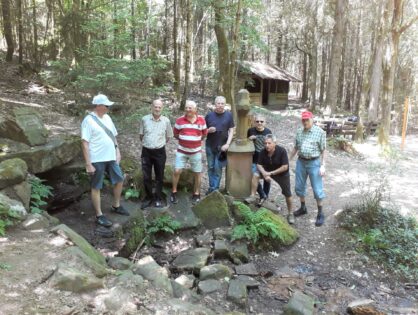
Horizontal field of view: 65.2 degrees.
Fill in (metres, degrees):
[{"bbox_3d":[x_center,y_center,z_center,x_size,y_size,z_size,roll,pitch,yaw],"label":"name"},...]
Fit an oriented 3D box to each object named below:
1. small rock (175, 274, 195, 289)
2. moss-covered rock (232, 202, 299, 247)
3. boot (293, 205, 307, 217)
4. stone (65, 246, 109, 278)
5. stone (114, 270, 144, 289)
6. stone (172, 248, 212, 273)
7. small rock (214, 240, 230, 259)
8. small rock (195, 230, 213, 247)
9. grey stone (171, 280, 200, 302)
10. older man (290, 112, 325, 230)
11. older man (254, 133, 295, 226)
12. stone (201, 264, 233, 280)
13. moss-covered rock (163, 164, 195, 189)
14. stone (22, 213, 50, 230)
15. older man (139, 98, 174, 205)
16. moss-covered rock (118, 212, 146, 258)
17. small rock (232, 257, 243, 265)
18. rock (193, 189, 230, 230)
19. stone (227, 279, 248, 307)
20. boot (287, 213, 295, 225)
[{"bbox_3d":[-0.236,1.202,3.171,0.180,0.100,0.140,1,10,0],"label":"small rock"},{"bbox_3d":[0.817,0.967,4.680,0.880,0.400,0.550,3,8,14],"label":"moss-covered rock"},{"bbox_3d":[1.516,0.885,5.459,0.280,0.140,0.110,-7,13,-32],"label":"boot"},{"bbox_3d":[-1.200,1.010,3.185,0.520,0.150,0.200,9,13,39],"label":"stone"},{"bbox_3d":[-0.833,1.245,3.420,0.270,0.130,0.190,0,11,0],"label":"stone"},{"bbox_3d":[-0.215,1.292,4.122,0.410,0.130,0.340,2,11,12],"label":"stone"},{"bbox_3d":[0.182,1.234,4.396,0.190,0.140,0.220,0,11,0],"label":"small rock"},{"bbox_3d":[-0.074,1.098,4.400,0.250,0.150,0.240,1,8,0],"label":"small rock"},{"bbox_3d":[-0.242,1.321,3.220,0.260,0.140,0.240,1,8,0],"label":"grey stone"},{"bbox_3d":[1.500,0.147,4.977,0.520,1.730,0.400,4,10,16],"label":"older man"},{"bbox_3d":[0.954,0.288,4.900,0.580,1.340,0.600,6,11,26],"label":"older man"},{"bbox_3d":[0.100,1.344,3.857,0.380,0.130,0.200,0,11,0],"label":"stone"},{"bbox_3d":[-0.570,0.361,6.200,0.620,0.420,0.420,1,6,0],"label":"moss-covered rock"},{"bbox_3d":[-2.065,0.765,3.924,0.300,0.140,0.220,-2,10,-18],"label":"stone"},{"bbox_3d":[-0.839,-0.065,5.233,0.520,1.730,0.340,0,10,-6],"label":"older man"},{"bbox_3d":[-1.042,1.063,4.450,0.380,0.450,0.480,-1,6,-11],"label":"moss-covered rock"},{"bbox_3d":[0.342,1.236,3.920,0.125,0.080,0.110,1,8,0],"label":"small rock"},{"bbox_3d":[0.045,0.777,4.880,0.560,0.500,0.420,1,8,0],"label":"rock"},{"bbox_3d":[0.269,1.290,3.134,0.200,0.130,0.270,2,10,3],"label":"stone"},{"bbox_3d":[1.213,0.907,4.870,0.110,0.120,0.270,3,10,11],"label":"boot"}]

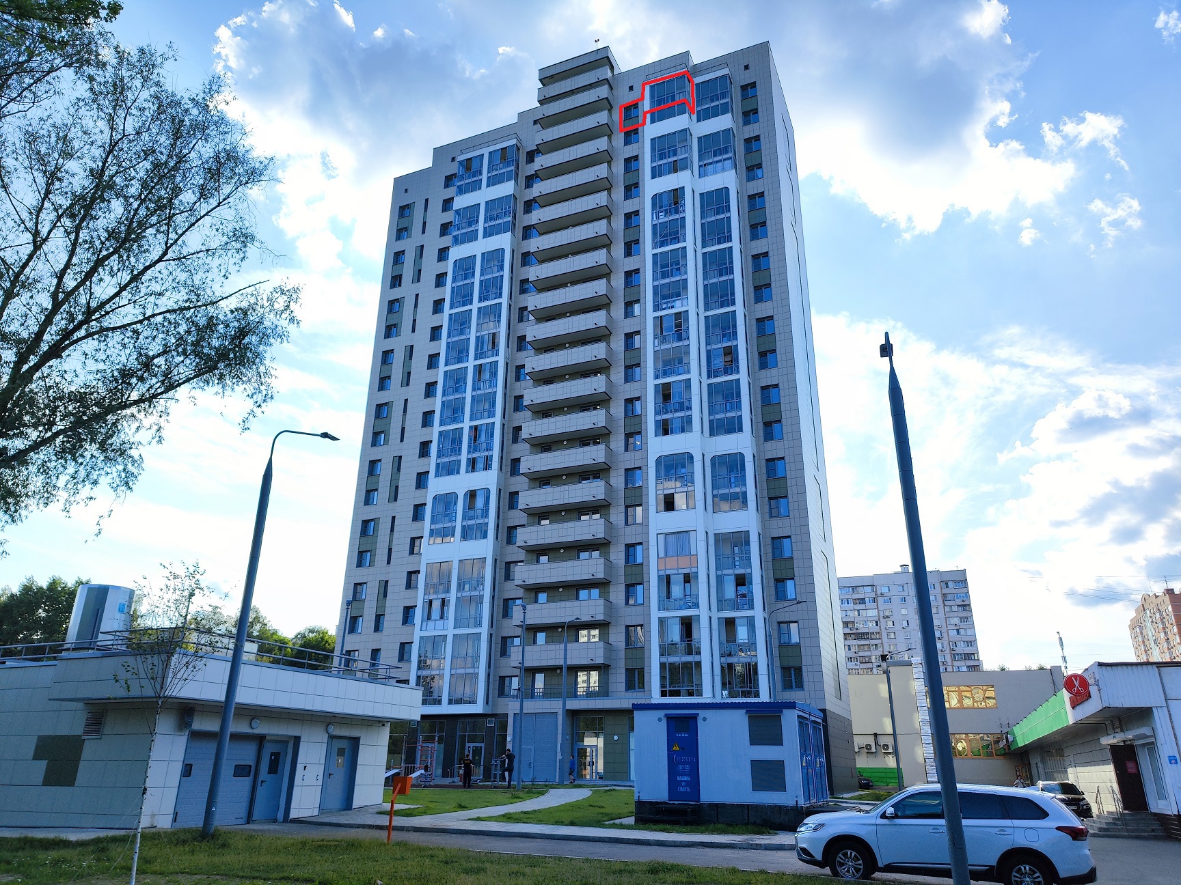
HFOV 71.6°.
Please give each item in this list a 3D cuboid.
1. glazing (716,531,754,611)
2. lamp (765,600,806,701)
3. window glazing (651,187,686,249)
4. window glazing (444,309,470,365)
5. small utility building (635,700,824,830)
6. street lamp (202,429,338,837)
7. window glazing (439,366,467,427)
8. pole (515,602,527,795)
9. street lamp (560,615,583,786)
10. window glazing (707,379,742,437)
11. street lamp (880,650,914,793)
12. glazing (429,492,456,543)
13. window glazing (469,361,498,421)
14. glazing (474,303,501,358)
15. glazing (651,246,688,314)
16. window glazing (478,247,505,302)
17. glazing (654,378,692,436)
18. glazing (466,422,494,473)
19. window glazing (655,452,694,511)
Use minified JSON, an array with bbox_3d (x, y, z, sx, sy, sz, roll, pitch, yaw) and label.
[{"bbox_3d":[10.023,8.940,57.228,2.485,5.530,0.150,-8,-24,22],"label":"glazing"},{"bbox_3d":[11.003,13.728,44.514,2.260,9.980,0.300,-8,-24,22],"label":"lamp"},{"bbox_3d":[6.557,-18.806,68.659,2.913,5.576,0.150,-8,-23,21],"label":"window glazing"},{"bbox_3d":[-12.196,-9.693,75.898,2.509,5.523,0.150,-8,-23,21],"label":"window glazing"},{"bbox_3d":[4.527,10.145,25.907,5.062,3.425,4.825,-8,-24,22],"label":"small utility building"},{"bbox_3d":[-7.750,4.192,20.430,0.300,10.050,2.280,-8,-24,22],"label":"street lamp"},{"bbox_3d":[-12.266,-4.101,73.118,2.306,5.587,0.150,-8,-24,22],"label":"window glazing"},{"bbox_3d":[-3.385,12.586,41.127,0.340,8.976,0.340,-8,-23,21],"label":"pole"},{"bbox_3d":[-1.151,15.681,50.125,0.330,9.617,2.300,-10,-24,26],"label":"street lamp"},{"bbox_3d":[10.232,-2.620,62.055,2.534,4.386,0.150,-8,-23,21],"label":"window glazing"},{"bbox_3d":[23.147,20.269,60.167,2.640,9.950,0.350,-8,-24,22],"label":"street lamp"},{"bbox_3d":[-12.434,6.417,69.471,2.509,4.408,0.150,-8,-23,21],"label":"glazing"},{"bbox_3d":[-9.396,-4.559,71.954,2.516,5.375,0.150,-8,-24,22],"label":"window glazing"},{"bbox_3d":[-9.327,-10.091,74.795,2.535,5.523,0.150,-8,-23,21],"label":"glazing"},{"bbox_3d":[6.475,-13.198,66.422,2.913,5.523,0.150,-8,-23,21],"label":"glazing"},{"bbox_3d":[-9.244,-15.699,77.032,2.535,5.576,0.150,-8,-23,21],"label":"window glazing"},{"bbox_3d":[6.273,-2.660,62.402,2.966,4.372,0.150,-8,-24,22],"label":"glazing"},{"bbox_3d":[-9.483,0.487,70.575,2.535,4.386,0.150,-8,-23,21],"label":"glazing"},{"bbox_3d":[6.237,2.912,59.995,2.913,4.408,0.150,-8,-23,21],"label":"window glazing"}]

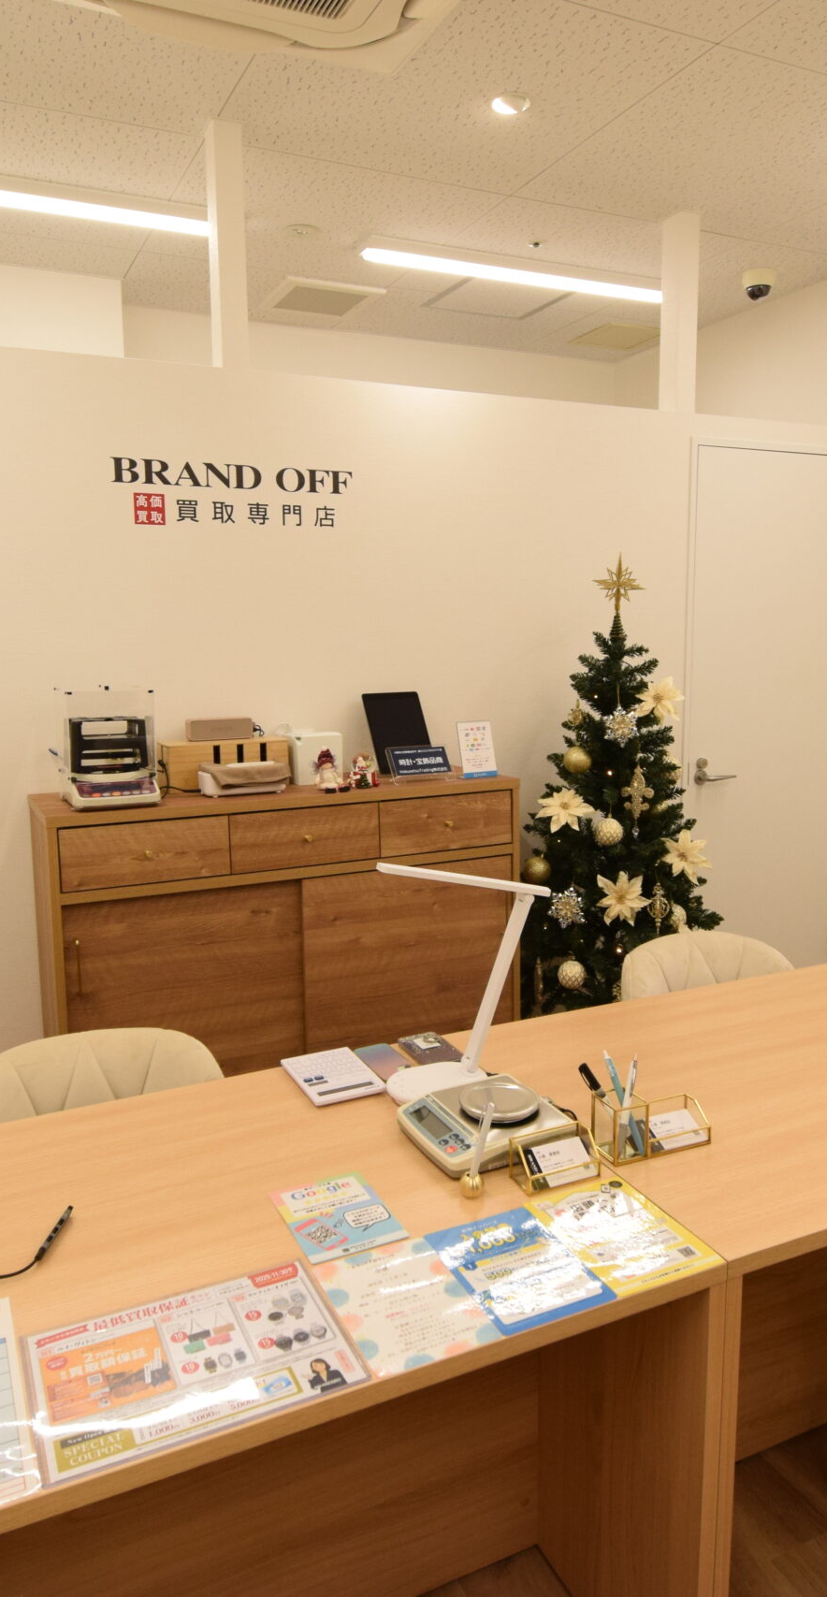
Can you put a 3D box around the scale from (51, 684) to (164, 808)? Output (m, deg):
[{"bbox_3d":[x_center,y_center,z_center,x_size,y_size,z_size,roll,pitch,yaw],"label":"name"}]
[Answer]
[{"bbox_3d":[-0.754,-0.131,2.445,0.221,0.273,0.234,-5,10,-25],"label":"scale"}]

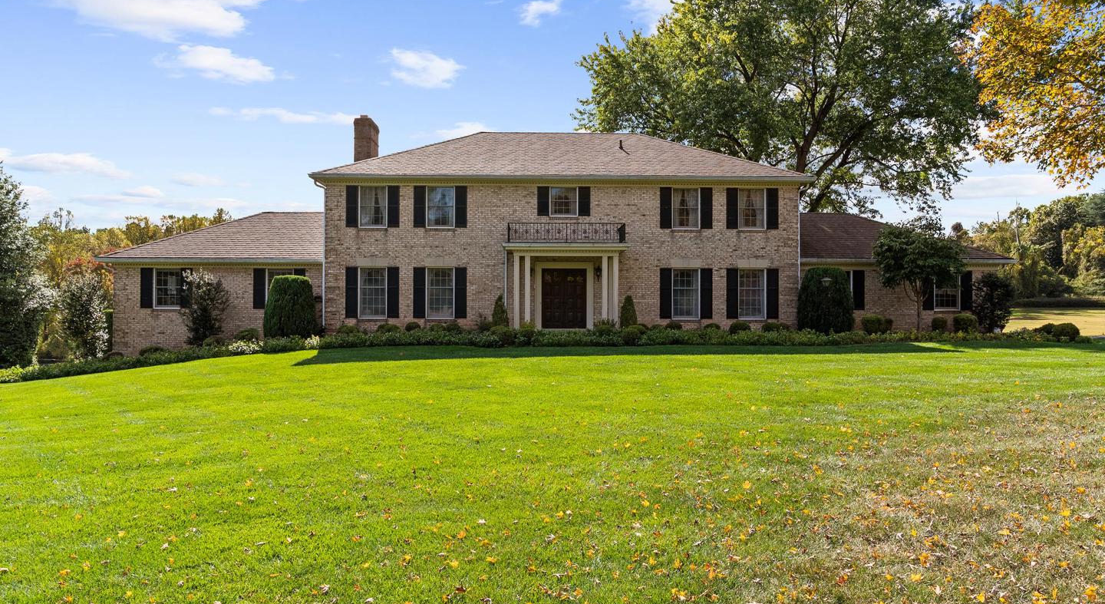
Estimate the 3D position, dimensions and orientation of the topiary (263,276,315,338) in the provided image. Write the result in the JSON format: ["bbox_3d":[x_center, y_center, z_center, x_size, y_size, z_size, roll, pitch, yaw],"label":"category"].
[{"bbox_3d":[-8.577,0.177,24.000,1.680,2.070,1.650,0,0,-1],"label":"topiary"}]

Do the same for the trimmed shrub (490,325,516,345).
[{"bbox_3d":[-1.409,0.959,21.100,0.750,0.600,0.730,0,0,-1],"label":"trimmed shrub"}]

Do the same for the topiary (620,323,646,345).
[{"bbox_3d":[2.310,0.964,21.200,0.720,0.600,0.720,0,0,-1],"label":"topiary"}]

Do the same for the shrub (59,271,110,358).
[{"bbox_3d":[-15.207,0.448,23.900,1.680,2.900,1.650,0,0,-1],"label":"shrub"}]

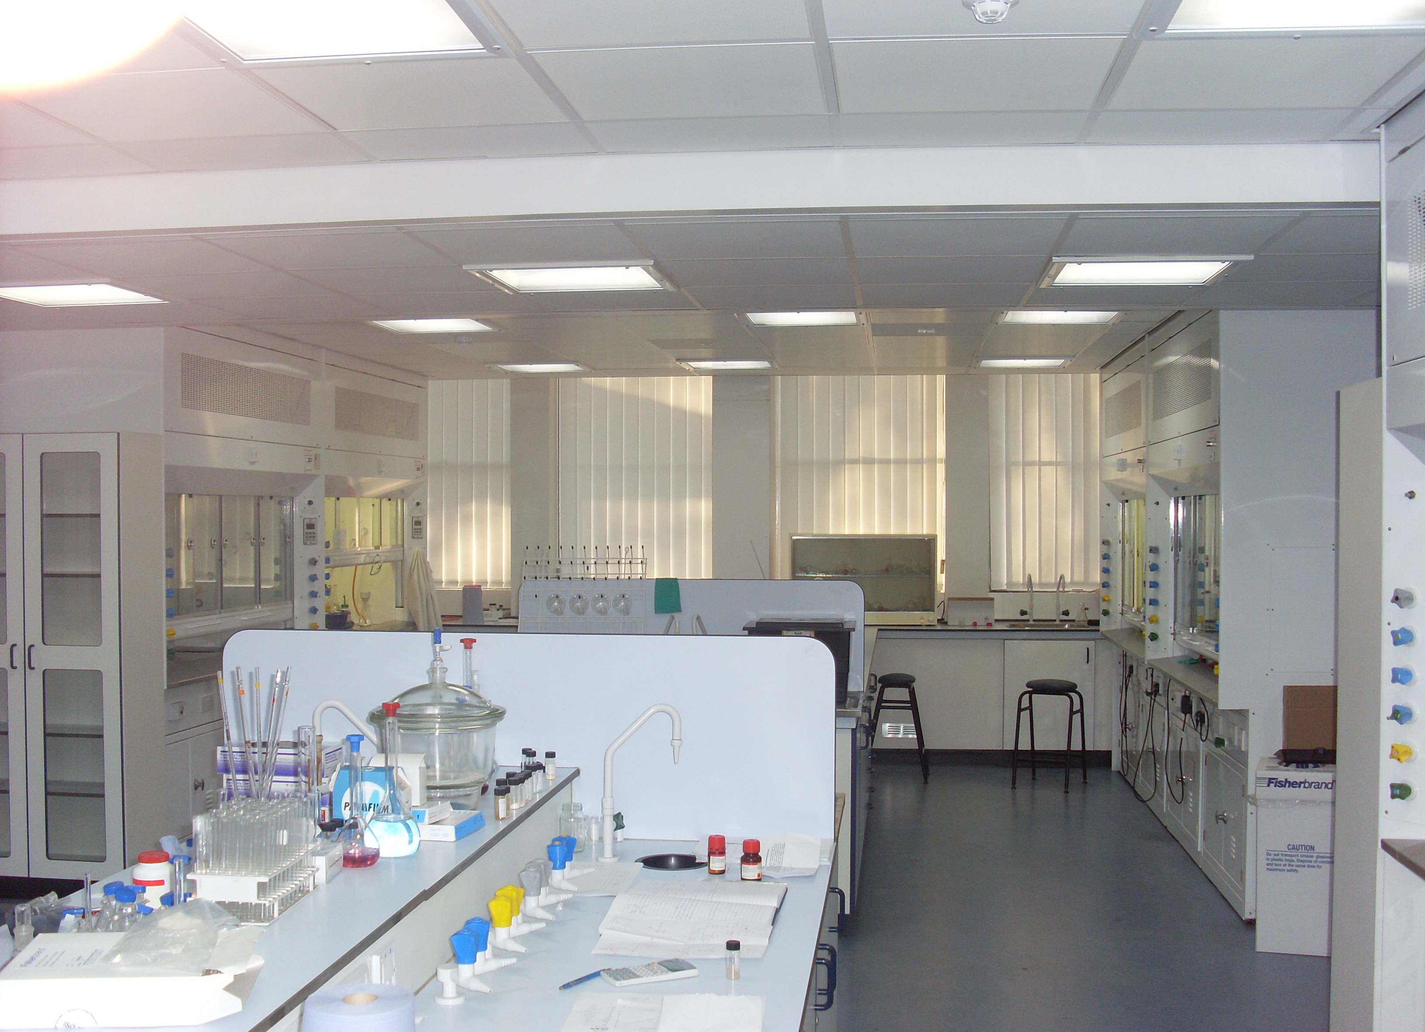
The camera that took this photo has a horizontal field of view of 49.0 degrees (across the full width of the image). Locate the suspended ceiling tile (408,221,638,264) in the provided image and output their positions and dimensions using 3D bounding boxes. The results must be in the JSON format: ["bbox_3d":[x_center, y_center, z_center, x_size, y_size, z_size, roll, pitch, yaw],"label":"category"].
[{"bbox_3d":[-0.525,-0.800,4.649,0.600,0.025,0.600,0,0,7],"label":"suspended ceiling tile"}]

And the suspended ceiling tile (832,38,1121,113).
[{"bbox_3d":[0.537,-0.916,3.246,0.595,0.020,0.585,0,0,7],"label":"suspended ceiling tile"}]

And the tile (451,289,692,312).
[{"bbox_3d":[-0.384,-0.804,5.845,0.600,0.025,0.600,0,0,7],"label":"tile"}]

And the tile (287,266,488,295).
[{"bbox_3d":[-1.062,-0.799,5.330,0.600,0.025,0.600,0,0,7],"label":"tile"}]

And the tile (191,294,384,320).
[{"bbox_3d":[-1.594,-0.796,5.989,0.600,0.025,0.600,0,0,7],"label":"tile"}]

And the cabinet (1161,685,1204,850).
[{"bbox_3d":[2.604,1.217,7.660,0.550,0.700,0.940,0,0,7],"label":"cabinet"}]

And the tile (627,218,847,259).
[{"bbox_3d":[0.085,-0.788,4.444,0.595,0.020,0.595,0,0,7],"label":"tile"}]

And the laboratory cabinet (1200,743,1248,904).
[{"bbox_3d":[2.455,1.308,6.776,0.500,0.550,0.900,0,0,7],"label":"laboratory cabinet"}]

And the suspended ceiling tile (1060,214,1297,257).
[{"bbox_3d":[1.257,-0.778,4.304,0.595,0.020,0.595,0,0,7],"label":"suspended ceiling tile"}]

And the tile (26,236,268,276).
[{"bbox_3d":[-1.718,-0.786,4.794,0.600,0.025,0.600,0,0,7],"label":"tile"}]

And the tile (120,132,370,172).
[{"bbox_3d":[-1.168,-0.913,3.896,0.595,0.020,0.321,0,0,7],"label":"tile"}]

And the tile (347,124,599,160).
[{"bbox_3d":[-0.625,-0.979,4.059,0.600,0.020,0.330,0,0,7],"label":"tile"}]

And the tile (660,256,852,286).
[{"bbox_3d":[0.155,-0.791,5.040,0.595,0.020,0.595,0,0,7],"label":"tile"}]

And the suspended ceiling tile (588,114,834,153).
[{"bbox_3d":[-0.001,-0.980,3.983,0.600,0.020,0.330,0,0,7],"label":"suspended ceiling tile"}]

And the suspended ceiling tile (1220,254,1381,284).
[{"bbox_3d":[2.014,-0.813,5.095,0.600,0.020,0.602,0,0,7],"label":"suspended ceiling tile"}]

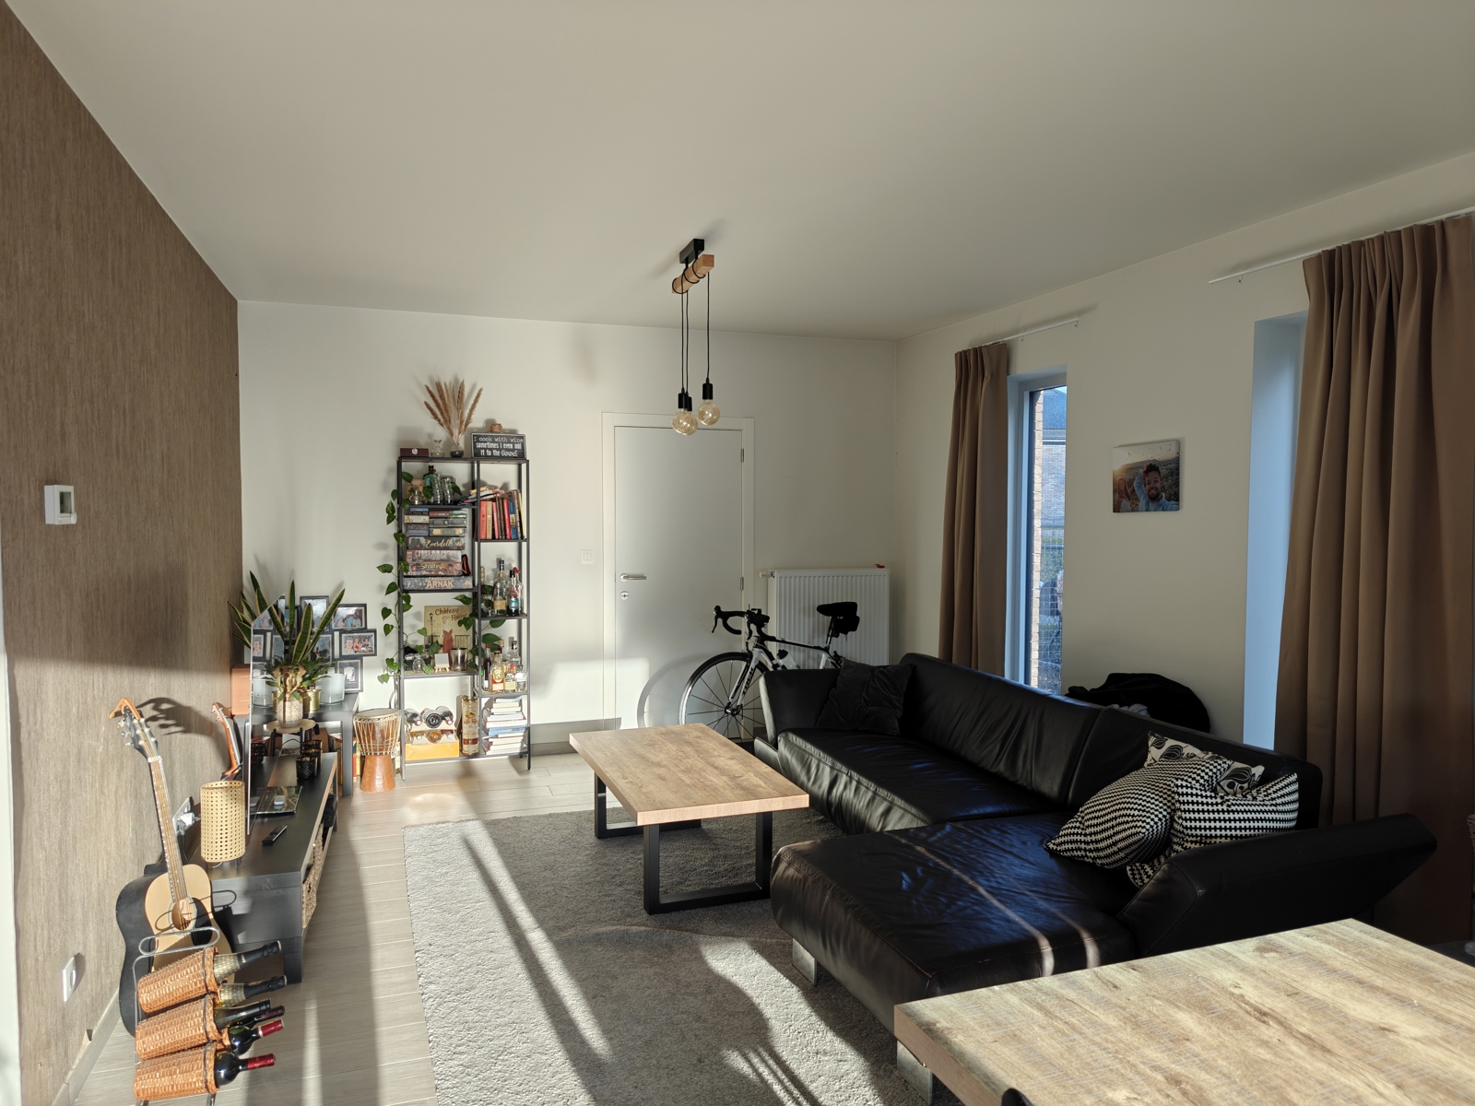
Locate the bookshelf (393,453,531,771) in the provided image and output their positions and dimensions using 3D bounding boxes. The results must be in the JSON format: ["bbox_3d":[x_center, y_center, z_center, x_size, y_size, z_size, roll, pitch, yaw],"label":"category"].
[{"bbox_3d":[-1.562,0.361,5.623,0.700,1.775,0.310,-1,3,-19],"label":"bookshelf"}]

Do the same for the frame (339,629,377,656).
[{"bbox_3d":[-2.155,0.516,5.572,0.197,0.152,0.020,-1,3,-19],"label":"frame"}]

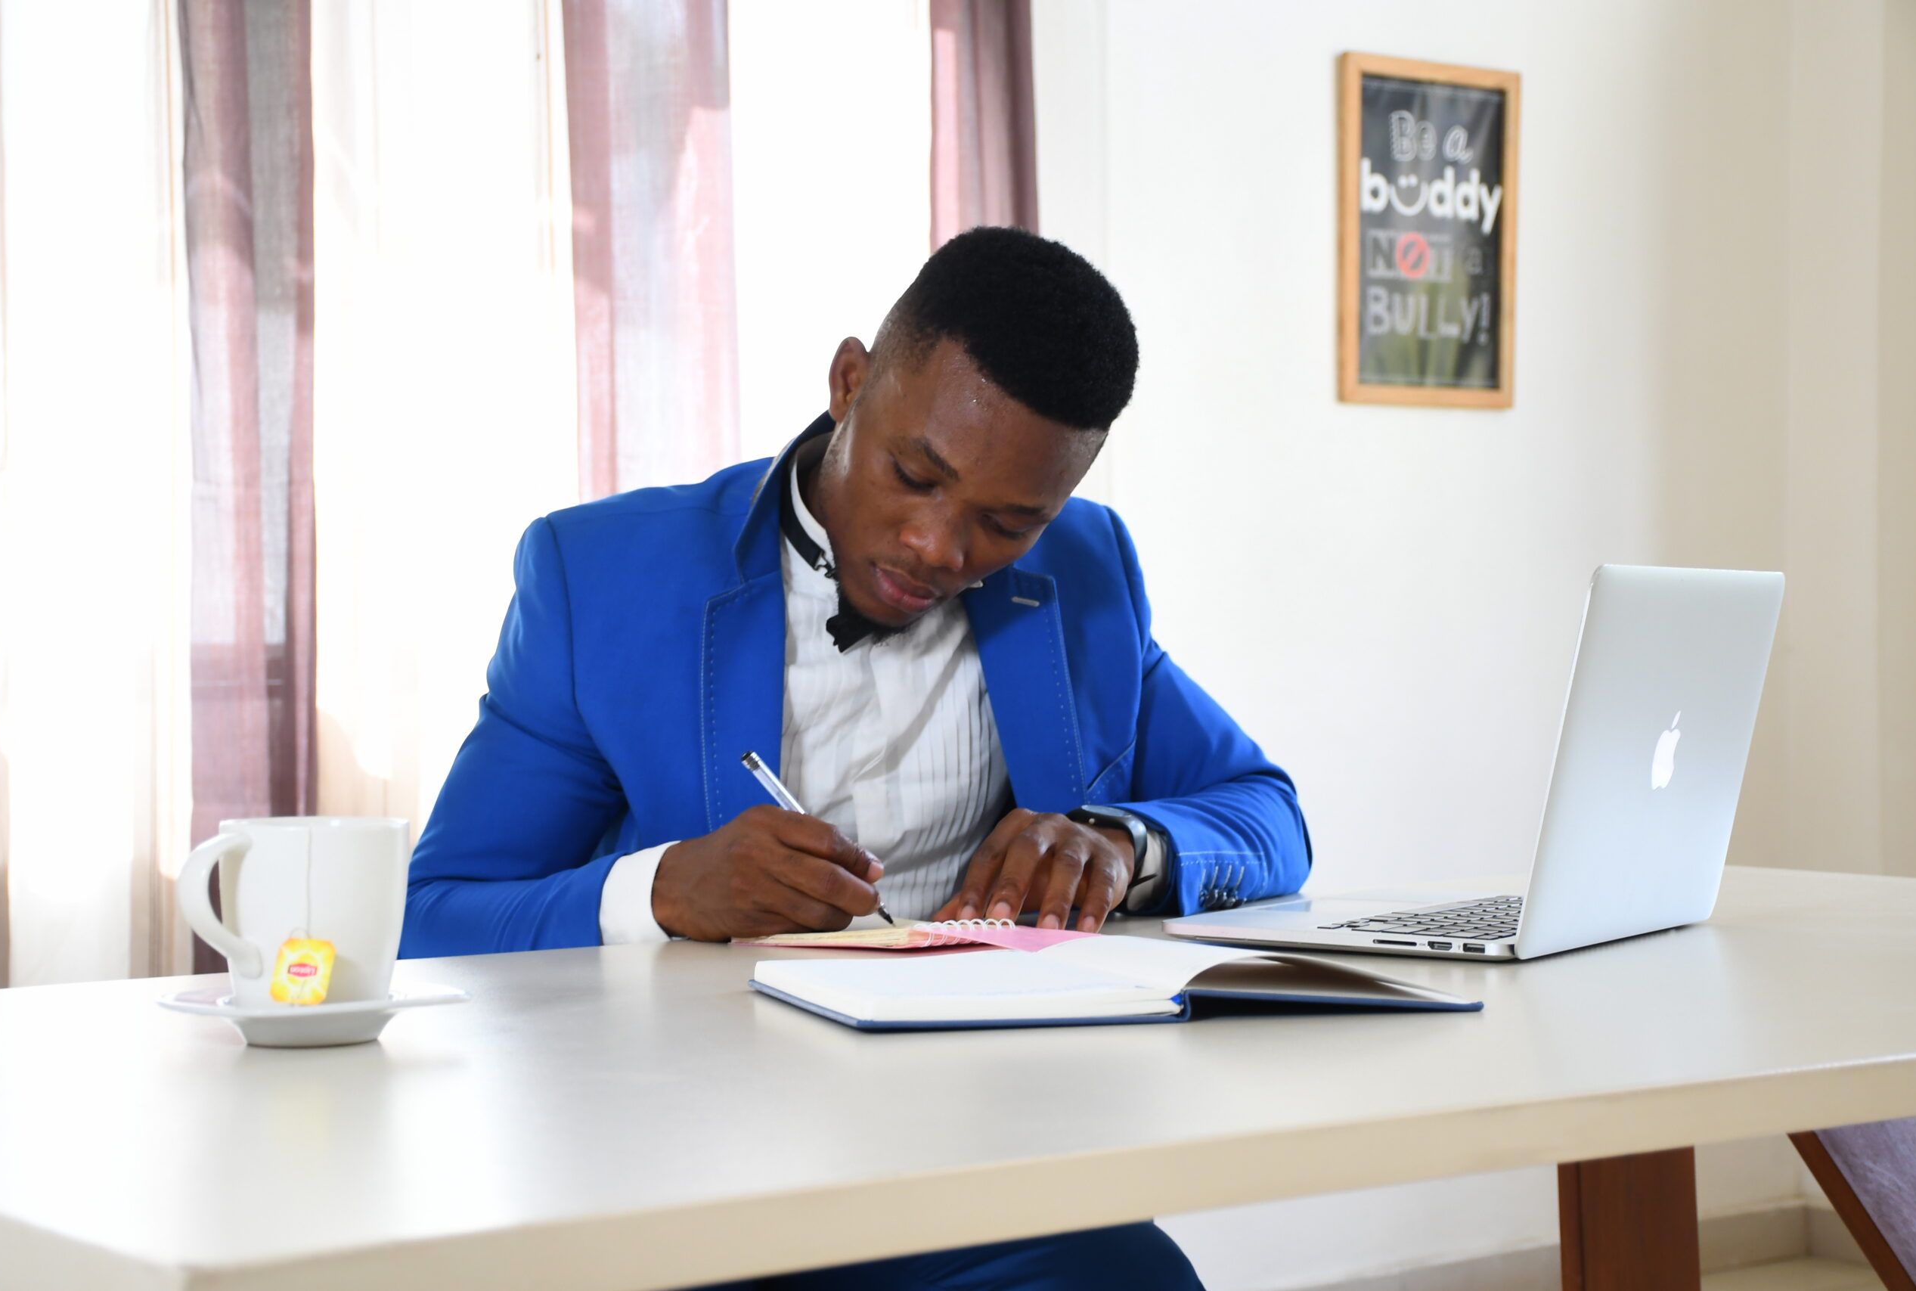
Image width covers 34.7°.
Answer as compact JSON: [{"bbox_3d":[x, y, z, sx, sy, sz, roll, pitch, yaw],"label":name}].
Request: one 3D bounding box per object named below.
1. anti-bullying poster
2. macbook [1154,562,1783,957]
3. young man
[{"bbox_3d":[0.598,-0.523,3.907,0.287,0.434,0.022,-1,1,-32],"label":"anti-bullying poster"},{"bbox_3d":[0.310,0.065,1.812,0.261,0.221,0.316,0,1,33],"label":"macbook"},{"bbox_3d":[-0.069,0.324,1.977,0.620,1.189,0.760,-1,1,-20],"label":"young man"}]

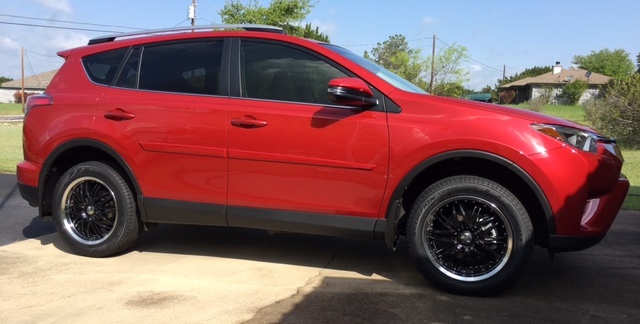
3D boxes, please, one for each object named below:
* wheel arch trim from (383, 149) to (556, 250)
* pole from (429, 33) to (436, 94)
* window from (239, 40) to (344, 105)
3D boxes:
[{"bbox_3d":[0.861,0.230,3.129,0.990,0.600,0.100,2,6,17],"label":"wheel arch trim"},{"bbox_3d":[9.626,-7.592,46.000,0.260,6.690,0.260,1,6,0],"label":"pole"},{"bbox_3d":[-0.139,-0.582,3.461,0.820,0.460,0.080,2,-8,17],"label":"window"}]

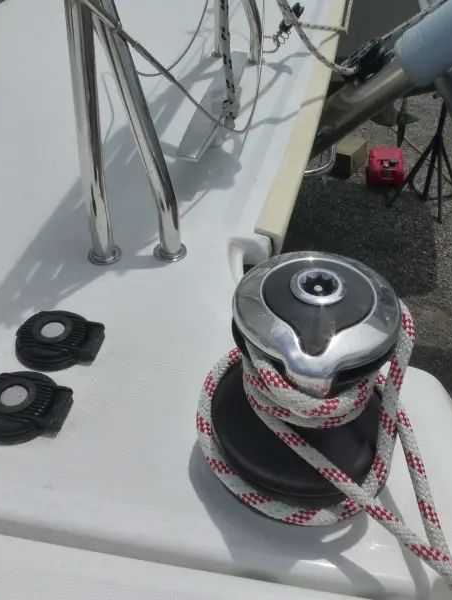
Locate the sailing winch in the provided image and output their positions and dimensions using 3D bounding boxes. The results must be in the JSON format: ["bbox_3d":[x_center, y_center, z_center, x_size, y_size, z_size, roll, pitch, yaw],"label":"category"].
[{"bbox_3d":[0.065,0.054,0.440,0.163,0.183,0.163,6,45,7],"label":"sailing winch"}]

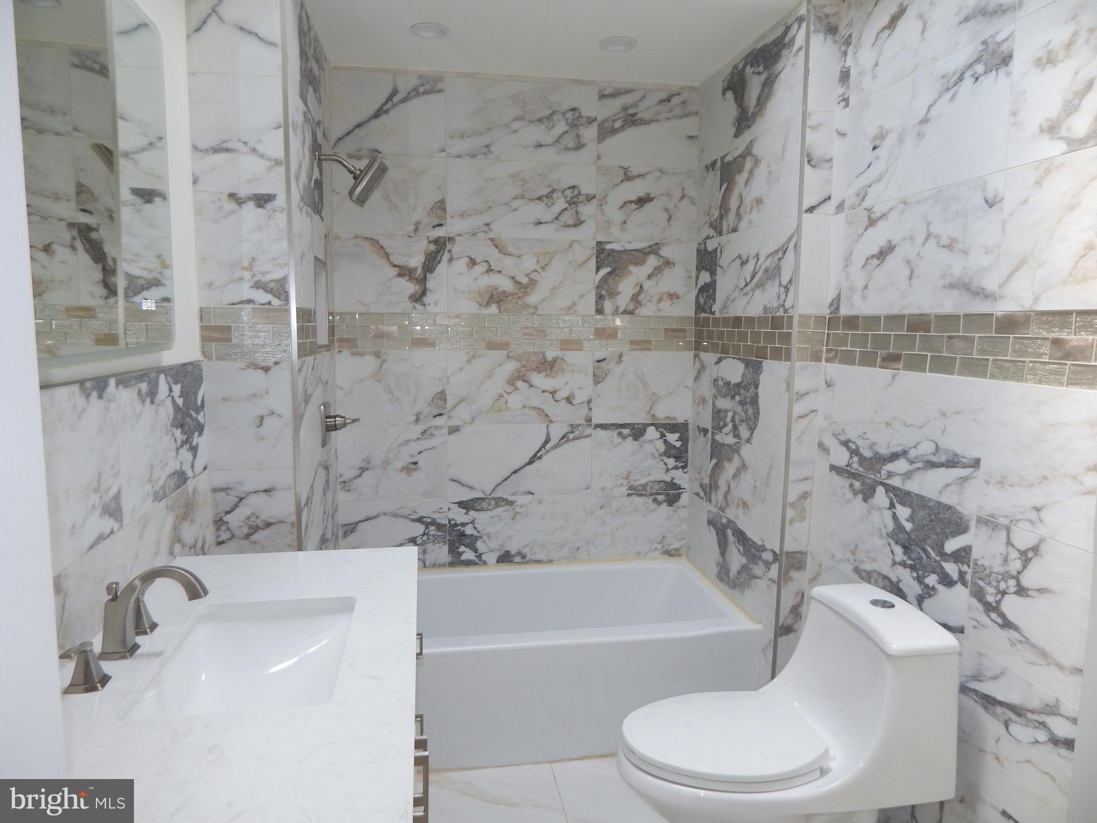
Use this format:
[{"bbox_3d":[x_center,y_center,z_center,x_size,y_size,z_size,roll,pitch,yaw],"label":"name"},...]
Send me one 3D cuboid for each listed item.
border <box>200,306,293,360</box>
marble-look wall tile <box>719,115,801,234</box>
[{"bbox_3d":[-0.835,-0.213,1.935,0.232,0.151,0.010,-1,7,-10],"label":"border"},{"bbox_3d":[0.717,-0.788,2.398,0.012,0.300,0.591,-1,7,-10],"label":"marble-look wall tile"}]

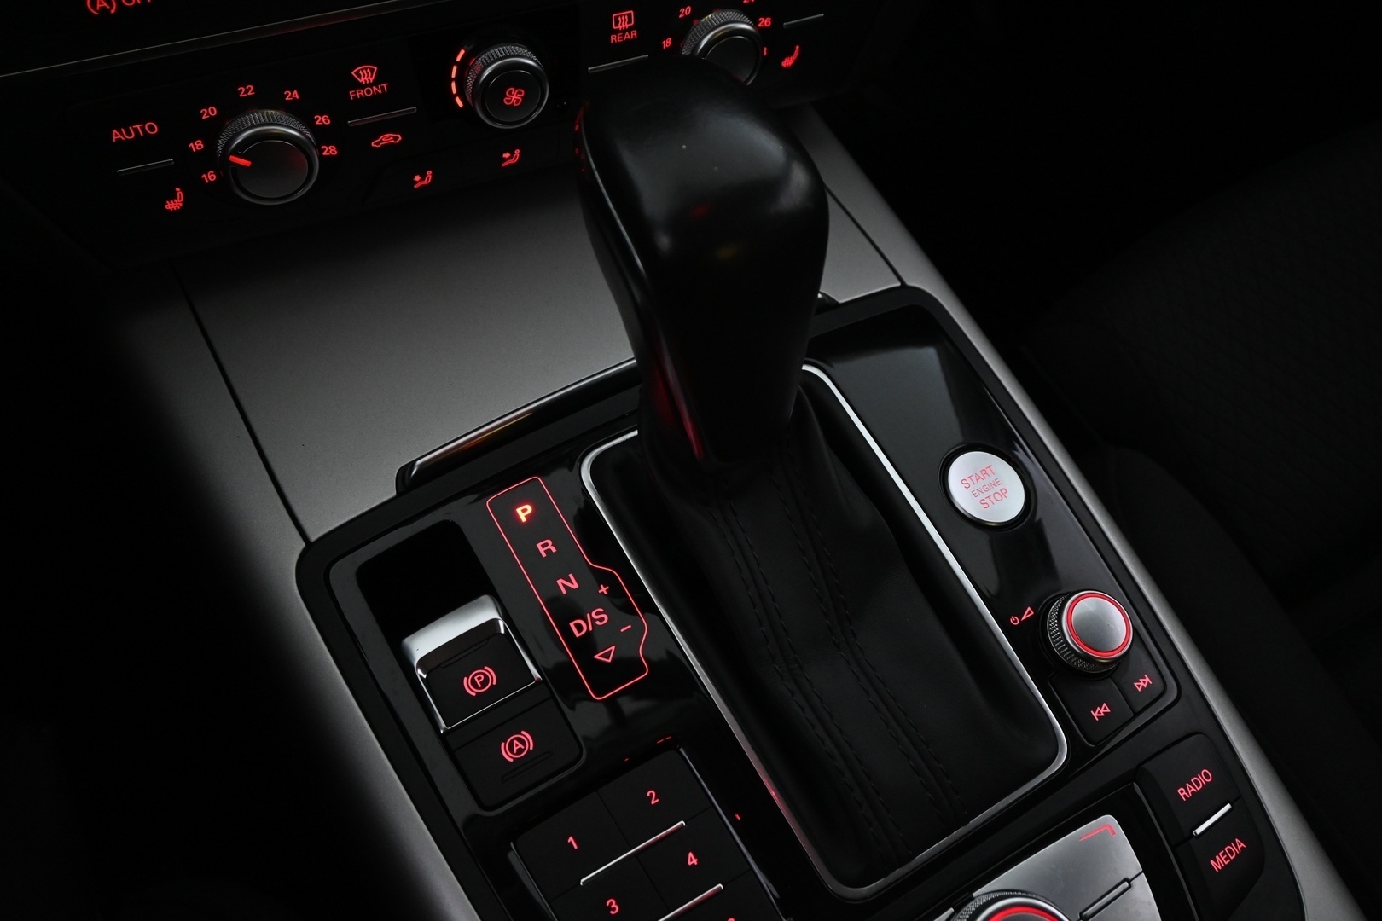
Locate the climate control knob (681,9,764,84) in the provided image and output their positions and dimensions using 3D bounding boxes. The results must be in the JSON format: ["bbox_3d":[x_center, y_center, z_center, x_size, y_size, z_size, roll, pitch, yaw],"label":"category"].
[{"bbox_3d":[0.012,-0.139,0.359,0.030,0.030,0.010,-19,56,-16],"label":"climate control knob"}]

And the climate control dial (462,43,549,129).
[{"bbox_3d":[-0.058,-0.118,0.333,0.027,0.027,0.009,-19,56,-16],"label":"climate control dial"}]

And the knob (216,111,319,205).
[{"bbox_3d":[-0.128,-0.091,0.316,0.030,0.030,0.010,-19,56,-16],"label":"knob"}]

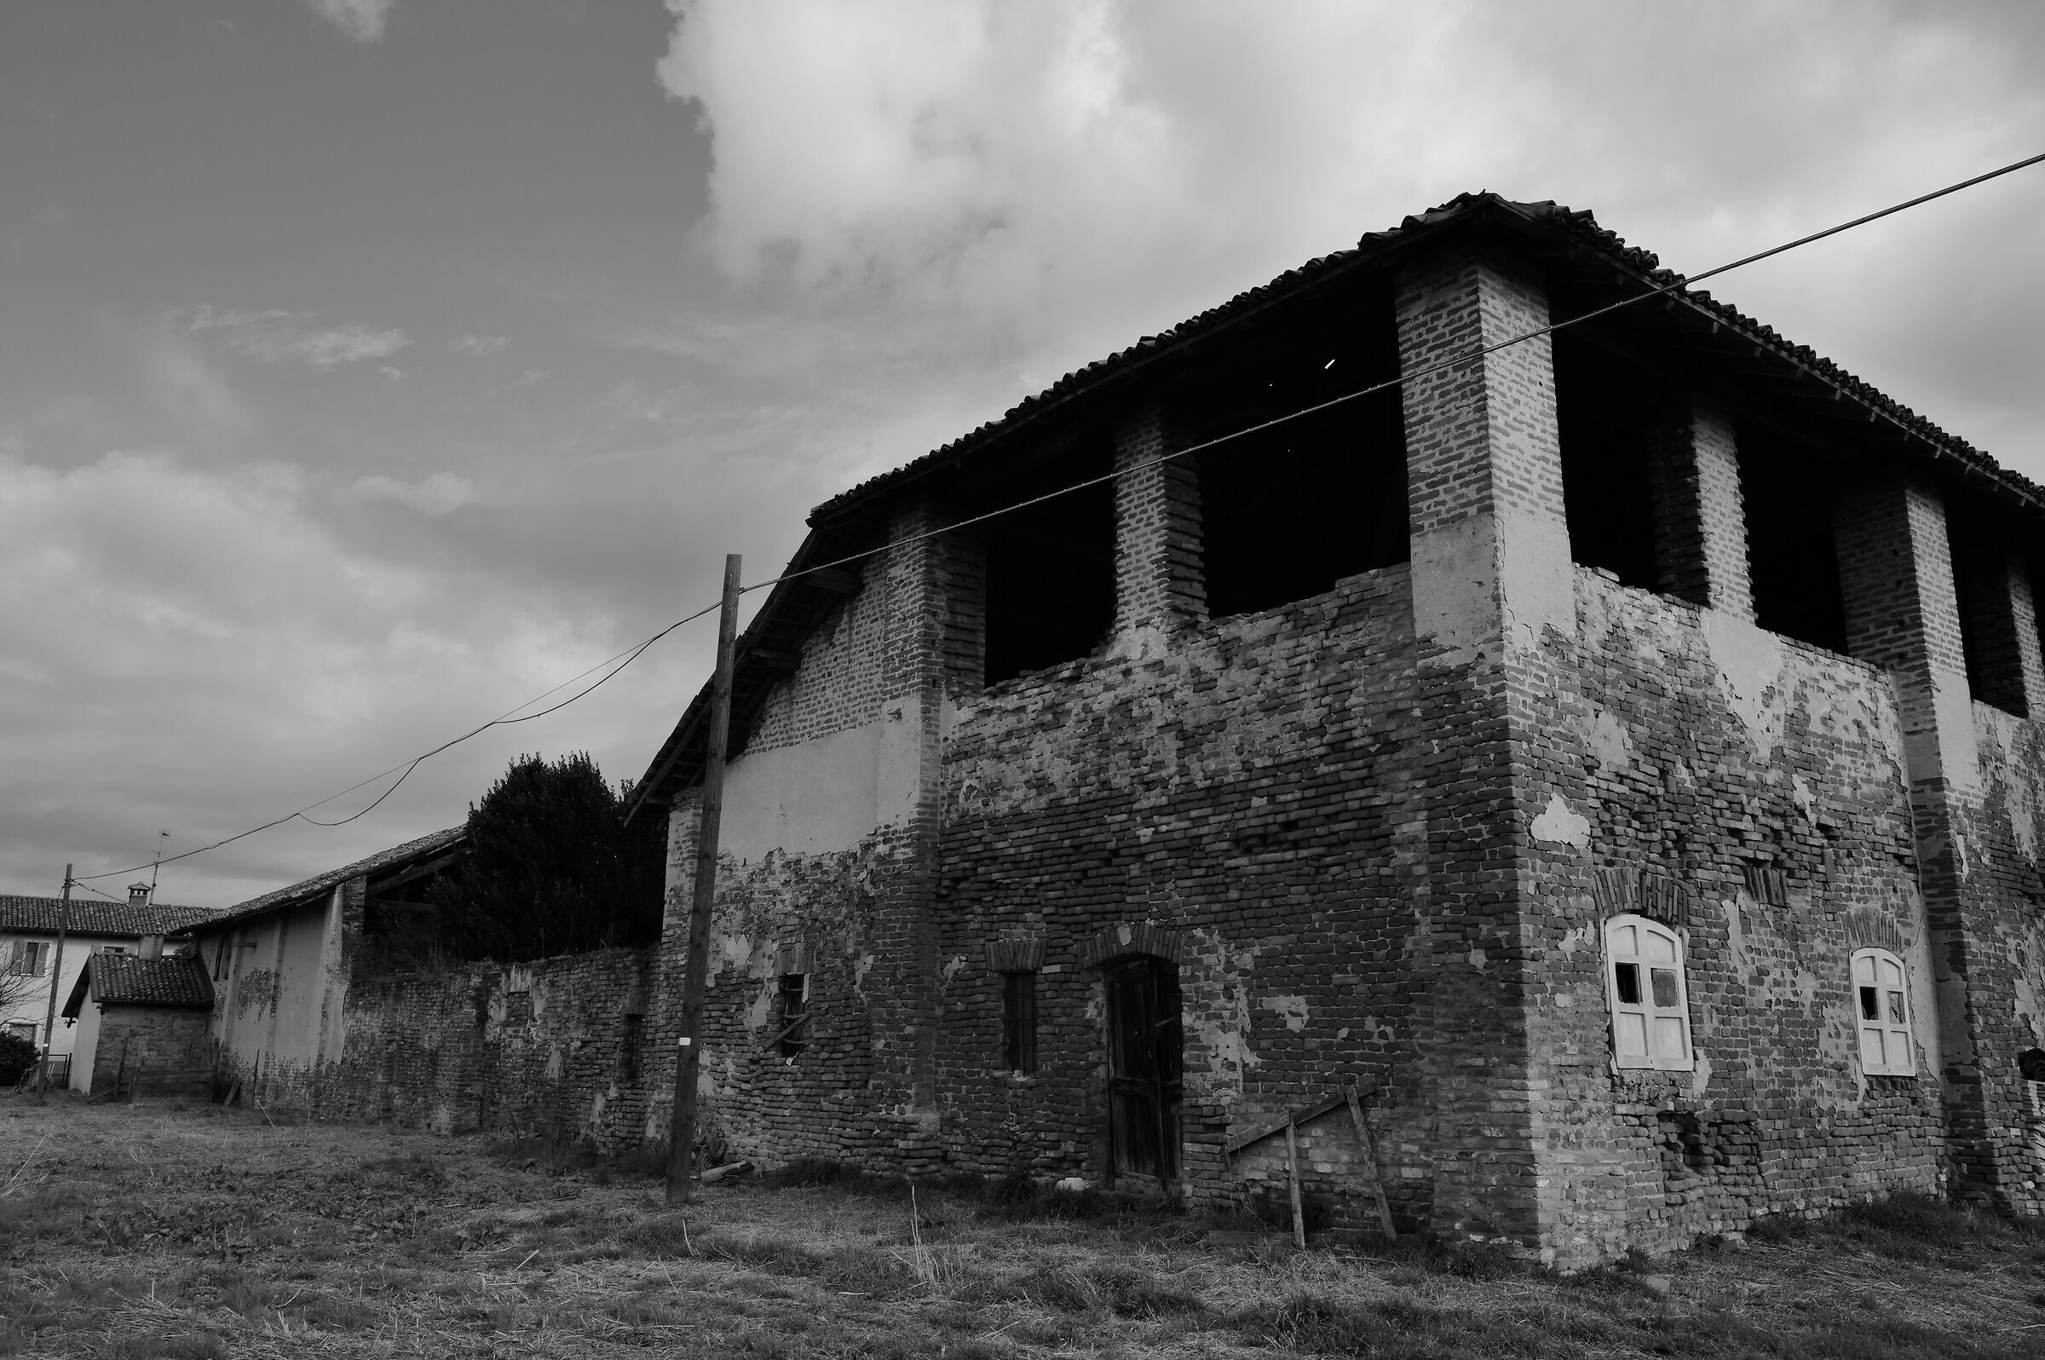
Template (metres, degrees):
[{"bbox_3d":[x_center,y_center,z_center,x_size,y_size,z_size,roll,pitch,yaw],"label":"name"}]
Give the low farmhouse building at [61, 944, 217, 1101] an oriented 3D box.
[{"bbox_3d":[-20.834,8.119,37.446,2.555,3.325,3.360,12,-18,-38],"label":"low farmhouse building"}]

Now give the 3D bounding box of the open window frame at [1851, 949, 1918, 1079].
[{"bbox_3d":[8.042,3.103,14.917,1.106,1.183,0.091,12,-18,-38],"label":"open window frame"}]

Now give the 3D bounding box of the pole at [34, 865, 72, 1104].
[{"bbox_3d":[-22.028,6.866,36.239,0.182,5.306,0.182,10,-17,-38],"label":"pole"}]

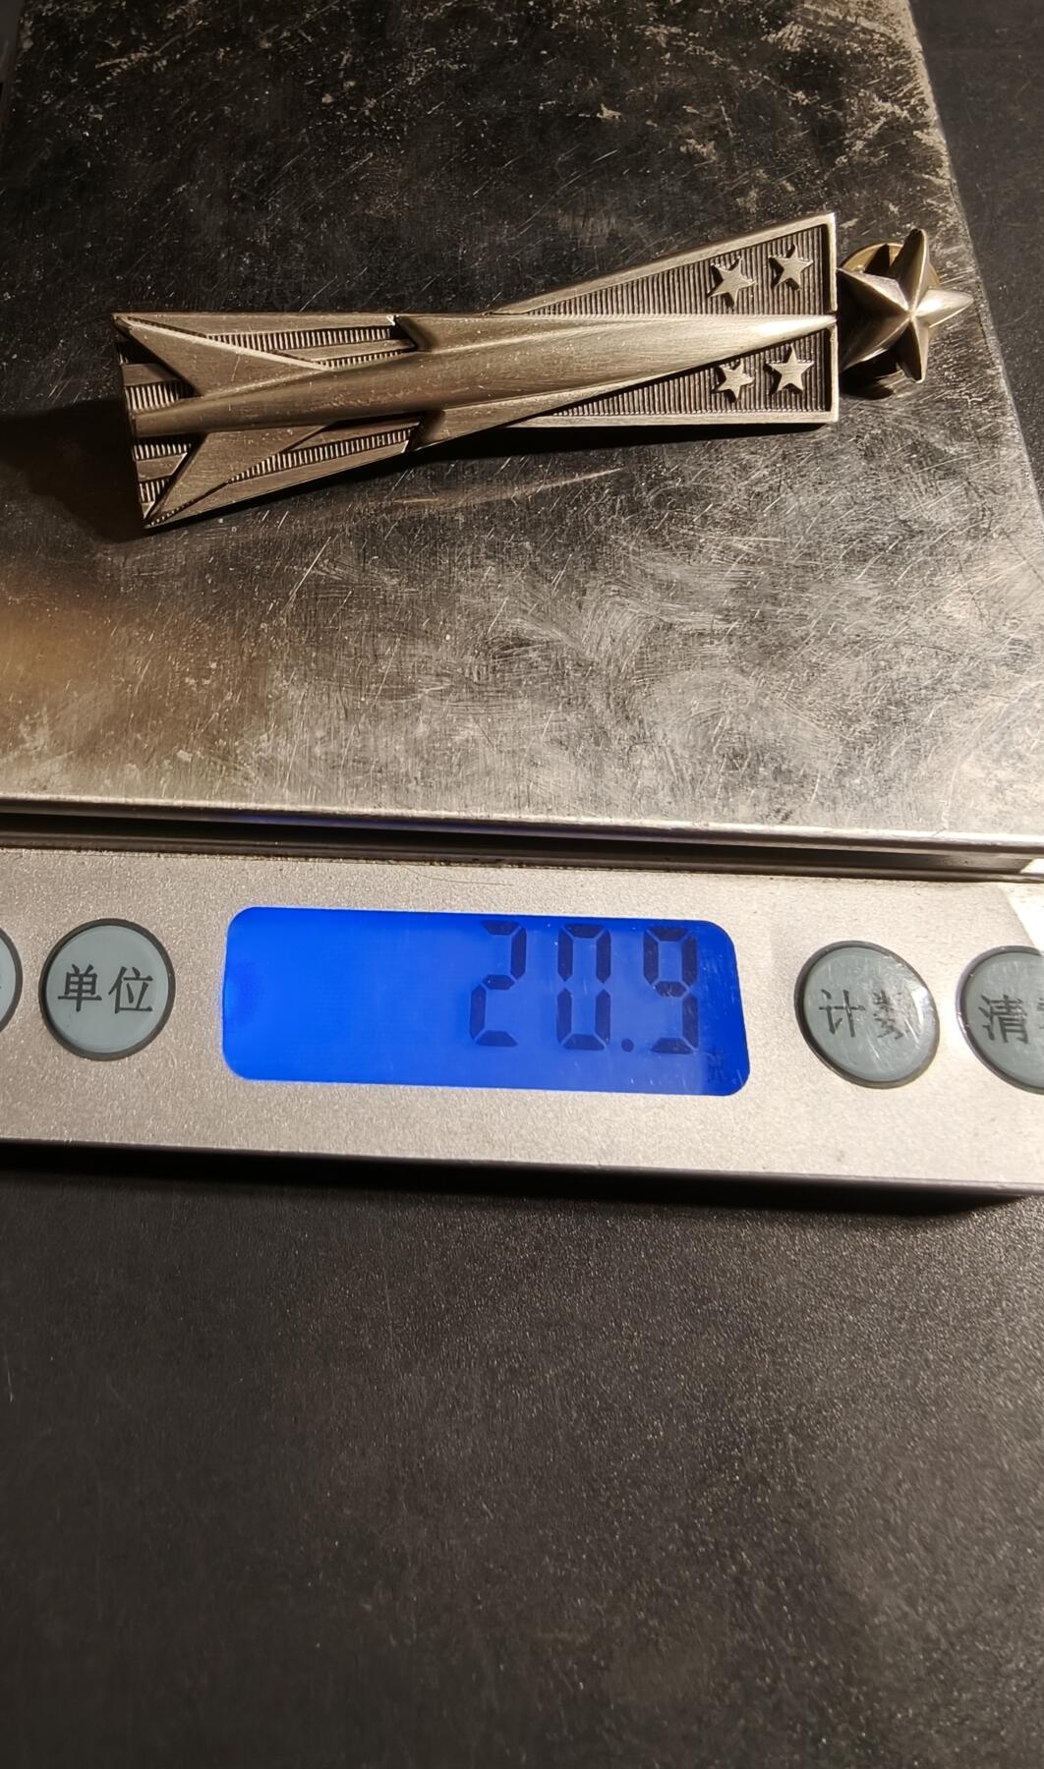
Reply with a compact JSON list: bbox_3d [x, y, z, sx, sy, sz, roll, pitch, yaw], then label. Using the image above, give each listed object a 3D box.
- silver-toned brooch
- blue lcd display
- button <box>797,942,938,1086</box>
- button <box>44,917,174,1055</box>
[{"bbox_3d":[0.004,-0.046,0.106,0.076,0.009,0.025,-11,68,-6],"label":"silver-toned brooch"},{"bbox_3d":[-0.003,0.009,0.093,0.041,0.002,0.014,1,67,-1],"label":"blue lcd display"},{"bbox_3d":[0.028,0.010,0.093,0.011,0.002,0.011,1,67,-1],"label":"button"},{"bbox_3d":[-0.033,0.008,0.092,0.011,0.002,0.011,1,67,-1],"label":"button"}]

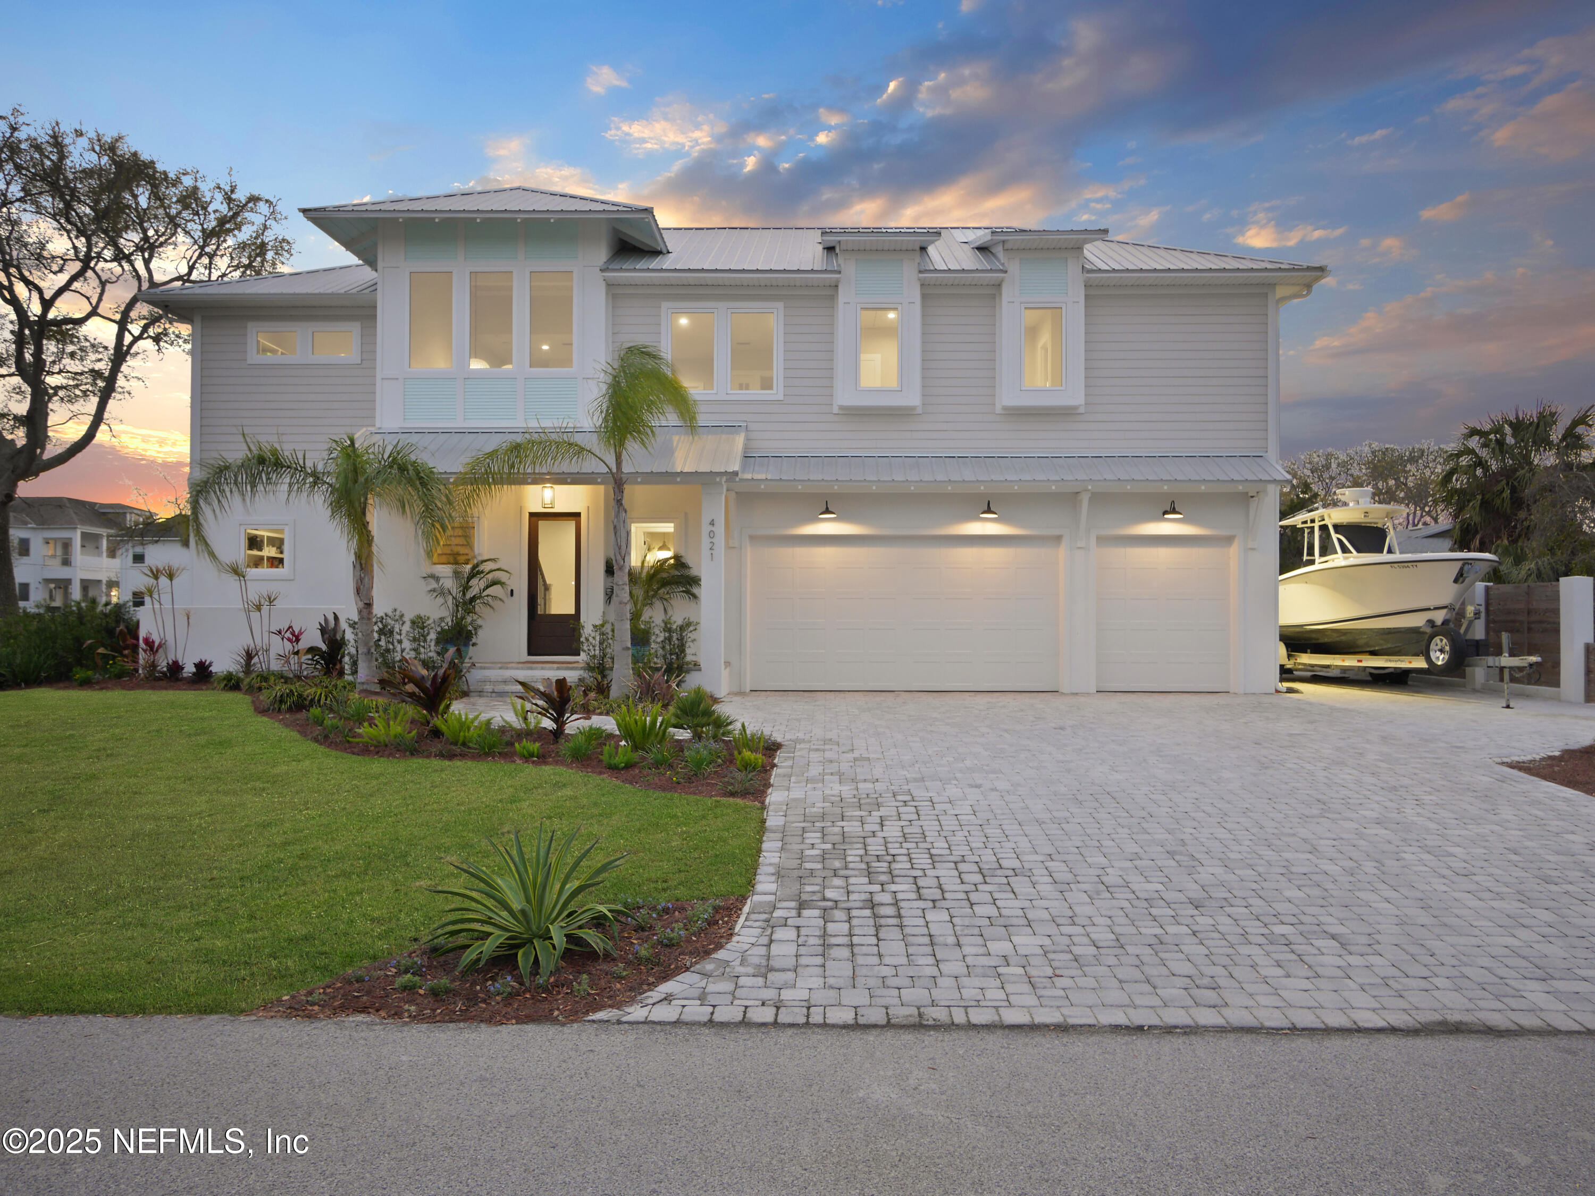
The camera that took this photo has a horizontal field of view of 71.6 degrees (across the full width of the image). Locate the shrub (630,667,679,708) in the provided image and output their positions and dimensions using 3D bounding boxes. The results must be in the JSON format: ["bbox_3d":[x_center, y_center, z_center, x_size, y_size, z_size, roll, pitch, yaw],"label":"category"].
[{"bbox_3d":[-2.020,1.270,15.700,0.740,0.600,0.700,0,0,0],"label":"shrub"}]

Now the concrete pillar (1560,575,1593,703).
[{"bbox_3d":[11.960,0.630,16.970,0.310,1.950,0.310,0,0,0],"label":"concrete pillar"}]

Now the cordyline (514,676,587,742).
[{"bbox_3d":[-2.720,1.220,12.250,0.820,0.730,0.780,0,0,0],"label":"cordyline"}]

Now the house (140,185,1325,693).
[{"bbox_3d":[-1.520,-2.970,21.900,20.600,9.150,11.000,0,0,0],"label":"house"}]

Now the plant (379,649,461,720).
[{"bbox_3d":[-4.800,1.100,14.100,1.100,0.940,1.000,0,0,0],"label":"plant"}]

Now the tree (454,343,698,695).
[{"bbox_3d":[-3.200,-1.060,15.850,3.500,5.200,2.900,0,0,0],"label":"tree"}]

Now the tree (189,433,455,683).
[{"bbox_3d":[-7.150,-0.470,16.600,4.000,4.050,3.500,0,0,0],"label":"tree"}]

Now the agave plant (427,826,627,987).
[{"bbox_3d":[-1.467,1.590,6.020,1.090,0.720,1.050,0,0,0],"label":"agave plant"}]

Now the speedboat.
[{"bbox_3d":[10.000,-0.170,20.300,2.600,3.500,8.700,0,0,-5],"label":"speedboat"}]

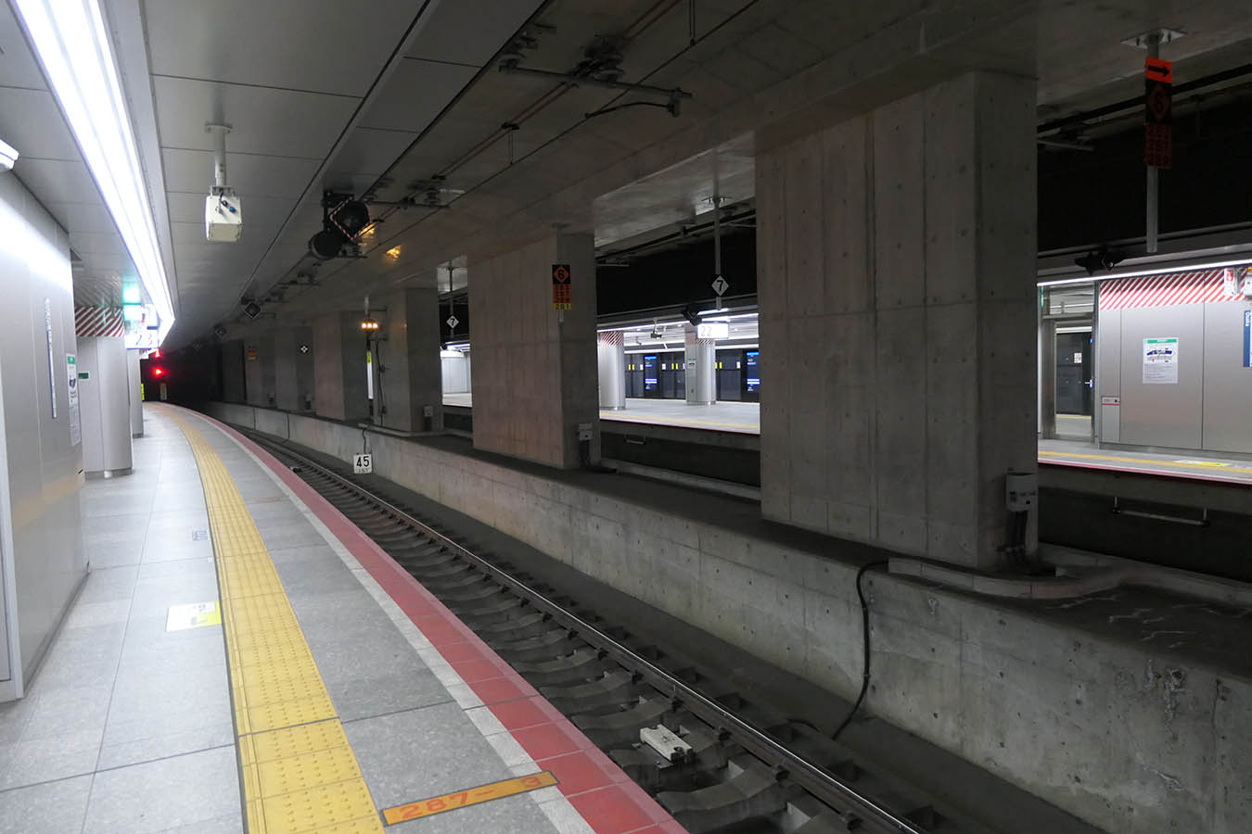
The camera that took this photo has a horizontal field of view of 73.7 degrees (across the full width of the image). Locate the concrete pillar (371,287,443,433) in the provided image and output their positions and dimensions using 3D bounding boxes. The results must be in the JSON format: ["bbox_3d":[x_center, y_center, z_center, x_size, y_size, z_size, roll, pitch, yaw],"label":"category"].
[{"bbox_3d":[-6.709,-1.641,25.355,0.933,4.040,4.504,-3,4,-28],"label":"concrete pillar"}]

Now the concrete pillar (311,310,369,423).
[{"bbox_3d":[-11.628,-2.042,34.009,1.066,4.040,6.081,-3,4,-30],"label":"concrete pillar"}]

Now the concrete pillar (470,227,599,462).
[{"bbox_3d":[-1.977,-1.232,16.643,0.723,4.040,4.876,-3,4,-28],"label":"concrete pillar"}]

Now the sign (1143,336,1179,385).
[{"bbox_3d":[8.034,-0.843,12.543,0.020,0.720,0.520,-3,4,-28],"label":"sign"}]

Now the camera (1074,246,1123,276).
[{"bbox_3d":[6.287,-2.071,11.108,0.420,0.360,0.460,-3,4,-28],"label":"camera"}]

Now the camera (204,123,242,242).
[{"bbox_3d":[-1.972,-1.147,4.063,0.160,0.530,0.420,-3,4,-28],"label":"camera"}]

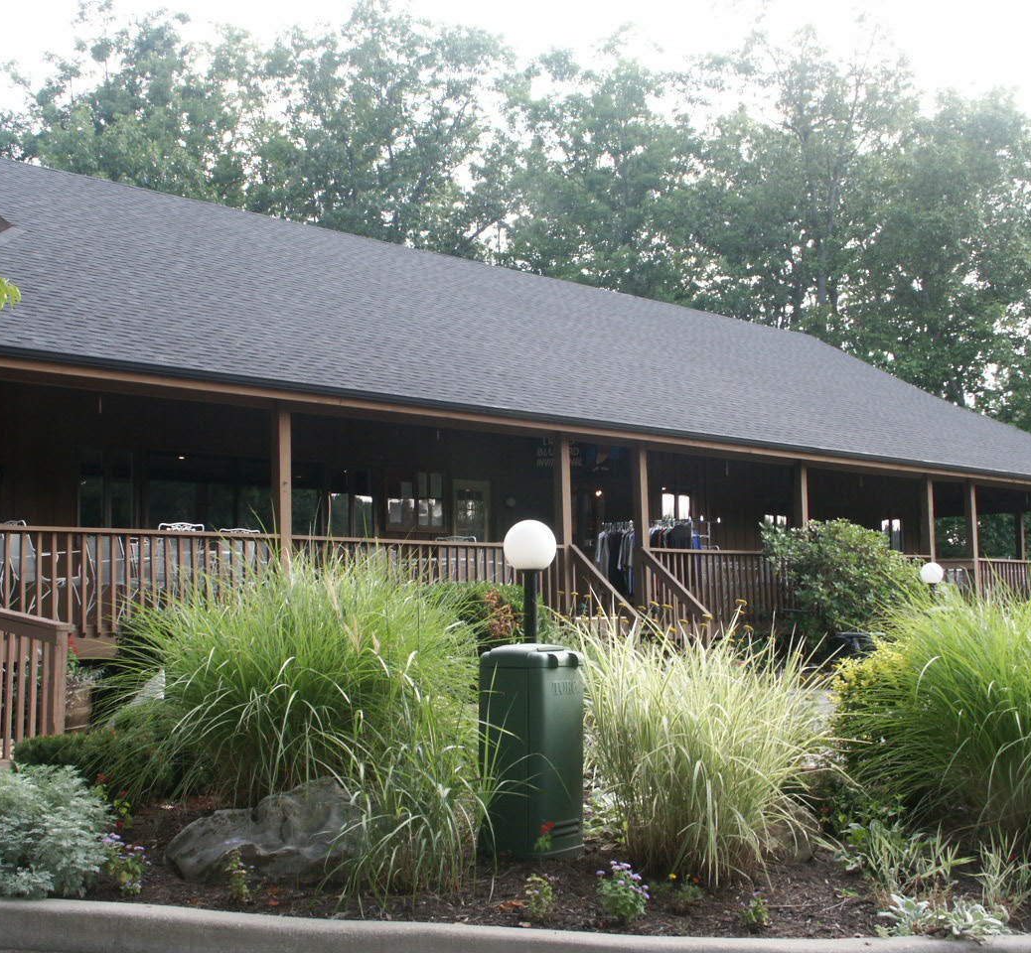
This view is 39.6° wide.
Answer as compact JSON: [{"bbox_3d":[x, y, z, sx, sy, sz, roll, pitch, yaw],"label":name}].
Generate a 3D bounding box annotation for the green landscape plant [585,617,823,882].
[{"bbox_3d":[0.813,1.169,6.263,1.080,1.060,1.020,-1,-6,0],"label":"green landscape plant"}]

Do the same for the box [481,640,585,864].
[{"bbox_3d":[0.072,1.237,6.509,0.375,0.960,0.375,-5,-7,38],"label":"box"}]

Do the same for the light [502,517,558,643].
[{"bbox_3d":[0.101,1.024,8.289,0.310,1.560,0.310,-1,-6,0],"label":"light"}]

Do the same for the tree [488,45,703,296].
[{"bbox_3d":[2.709,-4.246,45.650,7.000,19.500,7.000,-1,-6,0],"label":"tree"}]

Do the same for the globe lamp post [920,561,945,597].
[{"bbox_3d":[5.498,1.960,18.788,0.310,1.670,0.310,-1,-6,0],"label":"globe lamp post"}]

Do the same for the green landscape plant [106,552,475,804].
[{"bbox_3d":[-1.277,1.123,8.131,2.000,1.360,1.800,-1,-6,0],"label":"green landscape plant"}]

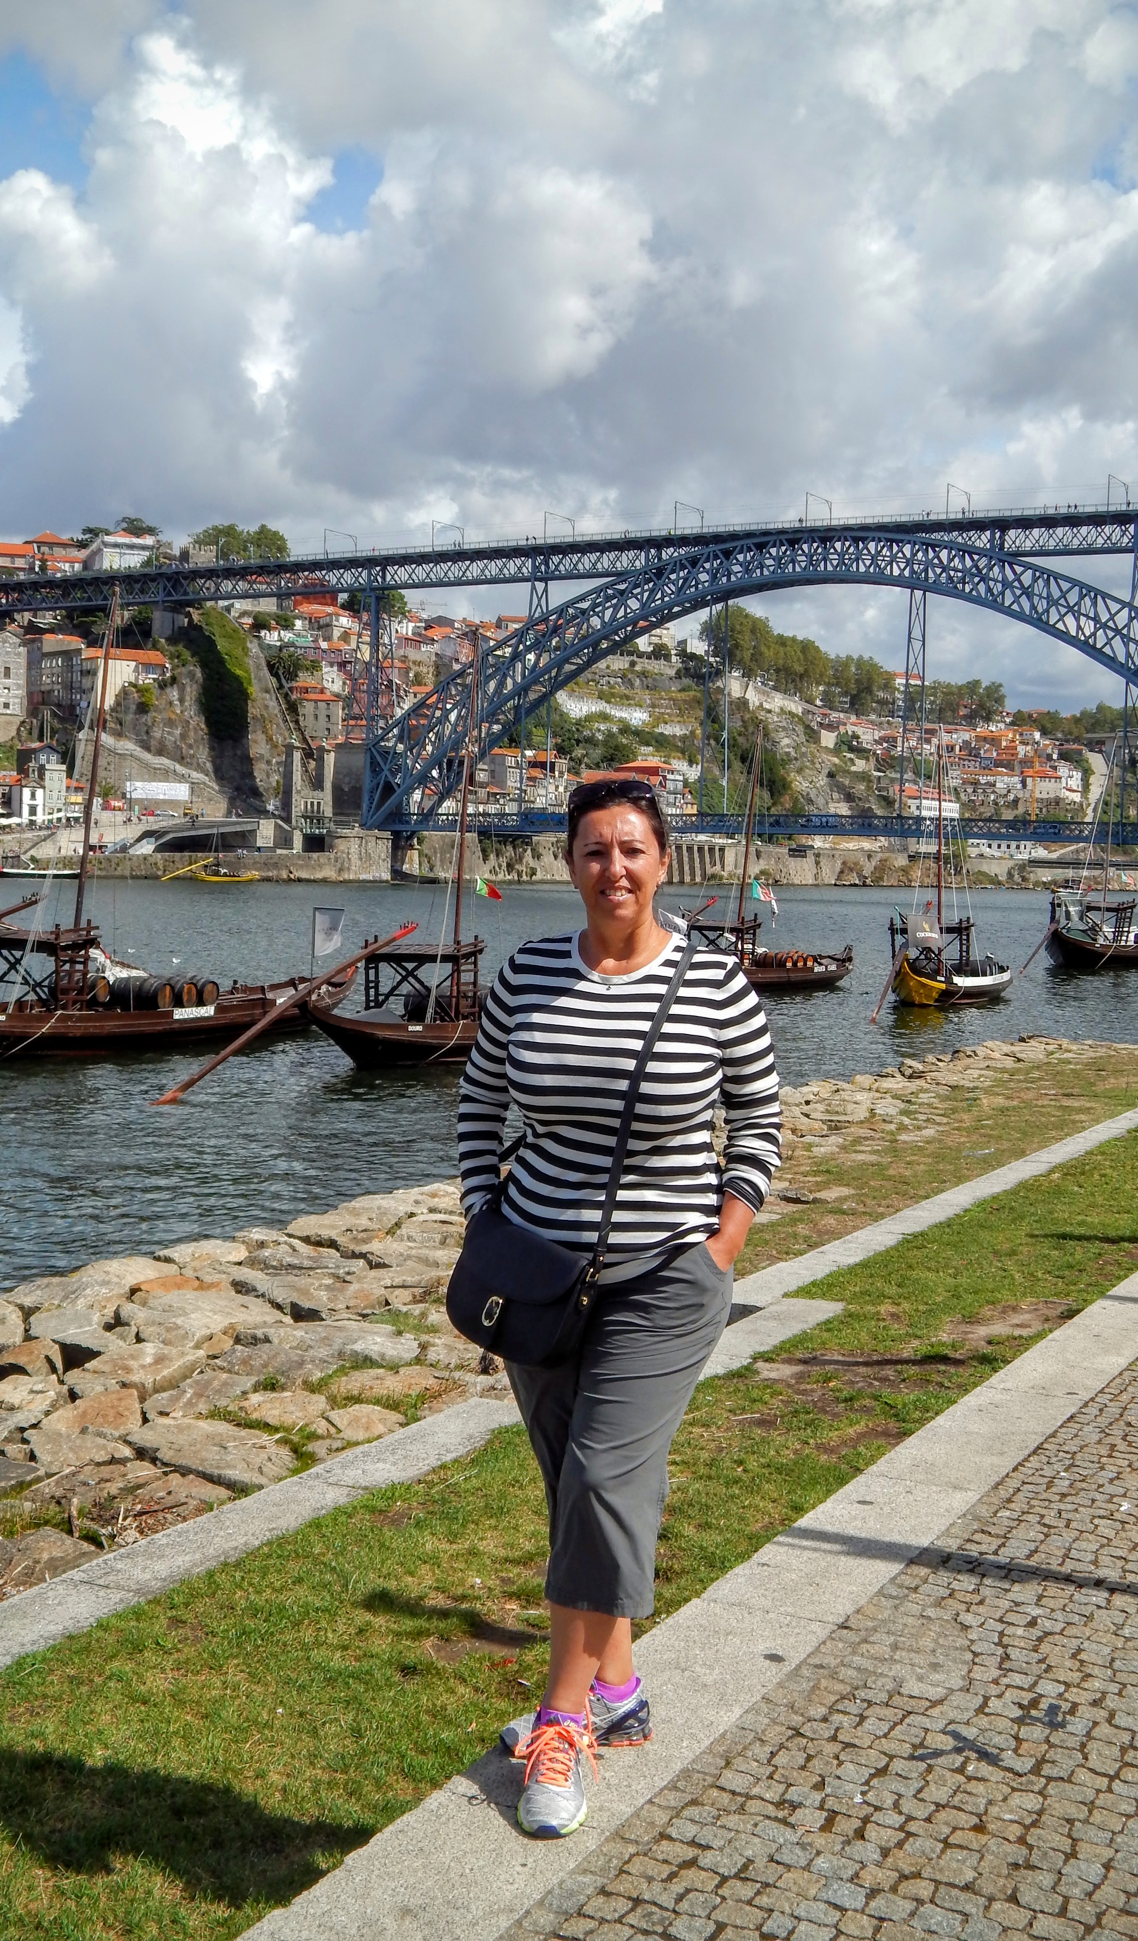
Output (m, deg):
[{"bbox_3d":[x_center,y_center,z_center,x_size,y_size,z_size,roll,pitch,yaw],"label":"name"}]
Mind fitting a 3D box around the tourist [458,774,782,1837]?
[{"bbox_3d":[0.081,0.502,3.458,0.530,1.640,0.430,2,4,7],"label":"tourist"}]

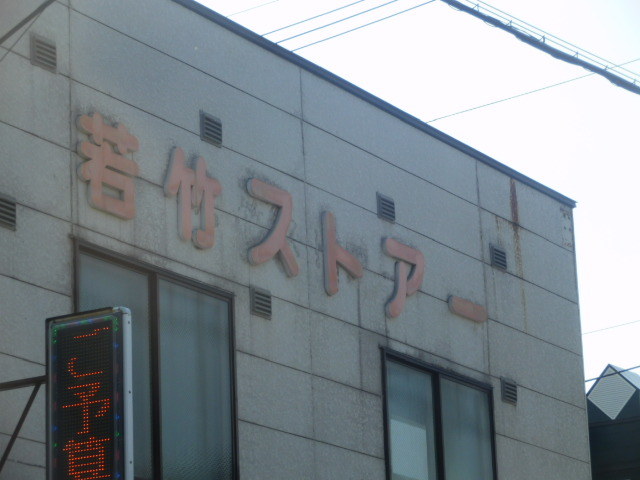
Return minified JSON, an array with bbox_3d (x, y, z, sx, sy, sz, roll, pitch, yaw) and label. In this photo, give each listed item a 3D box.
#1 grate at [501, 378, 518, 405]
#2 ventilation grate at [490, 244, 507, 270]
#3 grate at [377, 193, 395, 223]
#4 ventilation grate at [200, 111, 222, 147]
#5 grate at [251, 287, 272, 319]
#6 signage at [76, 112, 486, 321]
[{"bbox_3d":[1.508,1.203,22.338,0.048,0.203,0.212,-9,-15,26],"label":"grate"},{"bbox_3d":[1.432,0.141,22.528,0.048,0.203,0.212,-9,-15,26],"label":"ventilation grate"},{"bbox_3d":[0.493,-0.234,20.761,0.048,0.203,0.212,-9,-15,26],"label":"grate"},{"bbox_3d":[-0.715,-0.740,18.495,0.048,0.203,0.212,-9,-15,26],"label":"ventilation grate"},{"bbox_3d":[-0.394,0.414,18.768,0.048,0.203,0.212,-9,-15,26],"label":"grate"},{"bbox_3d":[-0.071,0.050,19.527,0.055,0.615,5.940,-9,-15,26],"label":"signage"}]

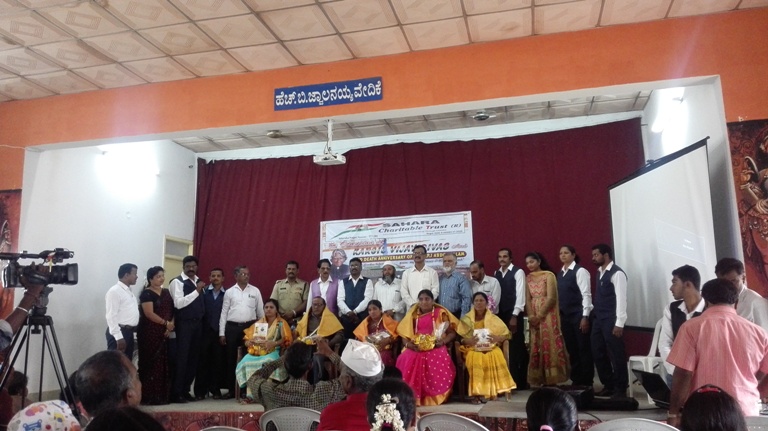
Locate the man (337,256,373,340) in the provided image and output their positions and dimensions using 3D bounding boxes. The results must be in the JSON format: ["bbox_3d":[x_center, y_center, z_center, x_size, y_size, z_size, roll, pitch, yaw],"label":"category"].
[{"bbox_3d":[-0.375,1.389,7.340,0.490,1.670,0.320,-1,-9,0],"label":"man"}]

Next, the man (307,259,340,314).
[{"bbox_3d":[-0.757,1.353,7.043,0.500,1.640,0.330,-2,-10,3],"label":"man"}]

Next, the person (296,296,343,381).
[{"bbox_3d":[-0.741,1.534,6.654,0.580,1.180,0.750,-2,-9,2],"label":"person"}]

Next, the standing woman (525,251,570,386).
[{"bbox_3d":[2.006,1.282,7.040,0.480,1.660,0.400,-10,-13,42],"label":"standing woman"}]

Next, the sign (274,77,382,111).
[{"bbox_3d":[-0.601,-1.288,6.064,1.200,0.250,0.030,-4,-10,12],"label":"sign"}]

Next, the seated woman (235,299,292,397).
[{"bbox_3d":[-1.384,1.577,6.829,0.600,1.170,0.750,-4,-10,13],"label":"seated woman"}]

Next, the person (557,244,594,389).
[{"bbox_3d":[2.169,1.157,6.429,0.310,1.650,0.460,5,-12,-33],"label":"person"}]

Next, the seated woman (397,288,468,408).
[{"bbox_3d":[0.505,1.407,6.228,0.680,1.190,0.780,-2,-10,2],"label":"seated woman"}]

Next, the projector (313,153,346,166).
[{"bbox_3d":[-0.577,-0.605,6.119,0.310,0.100,0.240,-4,-10,12],"label":"projector"}]

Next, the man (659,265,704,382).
[{"bbox_3d":[2.200,1.170,3.958,0.500,1.660,0.360,-9,-12,37],"label":"man"}]

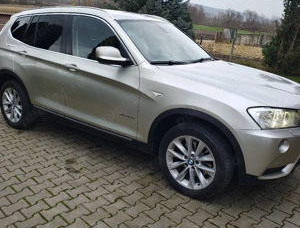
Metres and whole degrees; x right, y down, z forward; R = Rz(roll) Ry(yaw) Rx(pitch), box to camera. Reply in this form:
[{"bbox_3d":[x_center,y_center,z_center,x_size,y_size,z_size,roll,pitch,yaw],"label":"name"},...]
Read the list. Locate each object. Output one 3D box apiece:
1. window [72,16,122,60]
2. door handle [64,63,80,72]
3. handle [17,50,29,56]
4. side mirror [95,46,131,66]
[{"bbox_3d":[-0.562,-0.791,2.988,0.860,0.450,0.050,14,2,34],"label":"window"},{"bbox_3d":[-0.838,-0.501,3.104,0.220,0.048,0.050,21,24,32],"label":"door handle"},{"bbox_3d":[-1.593,-0.756,3.608,0.220,0.045,0.050,21,24,32],"label":"handle"},{"bbox_3d":[-0.350,-0.533,2.686,0.180,0.165,0.260,14,20,34],"label":"side mirror"}]

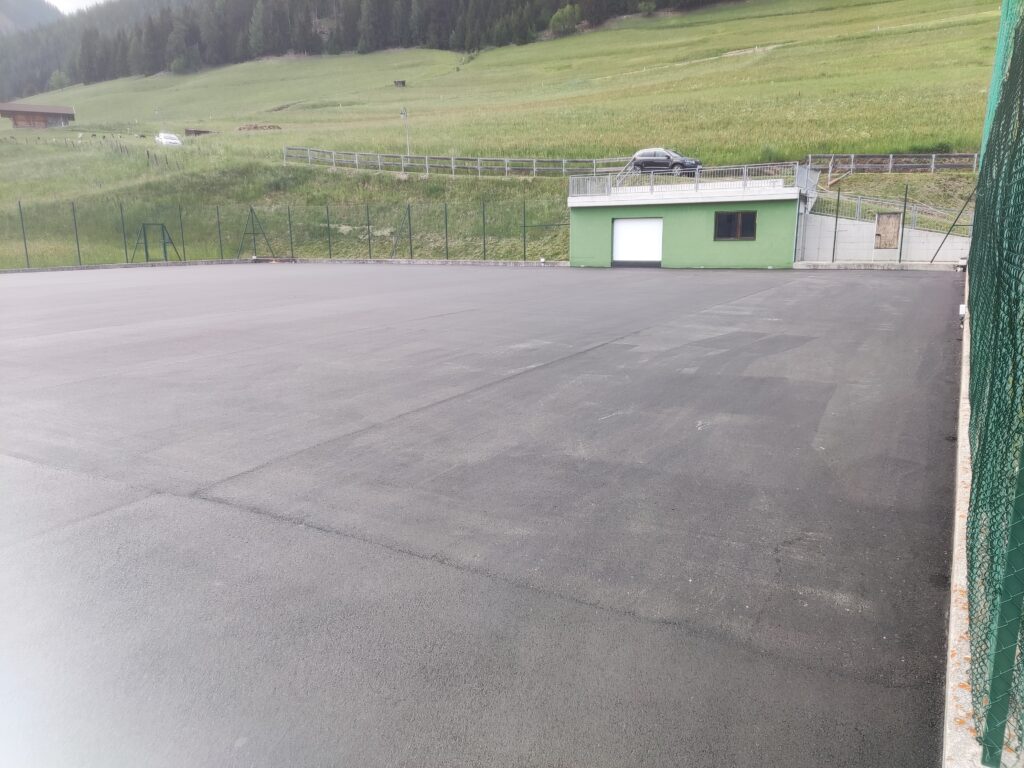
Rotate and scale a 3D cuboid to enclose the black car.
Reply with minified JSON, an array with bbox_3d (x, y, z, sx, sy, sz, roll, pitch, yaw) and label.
[{"bbox_3d":[9.452,-13.569,45.300,4.400,1.620,1.830,9,15,32],"label":"black car"}]

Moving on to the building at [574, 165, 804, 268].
[{"bbox_3d":[8.445,-7.619,34.394,10.253,4.197,4.994,6,13,29],"label":"building"}]

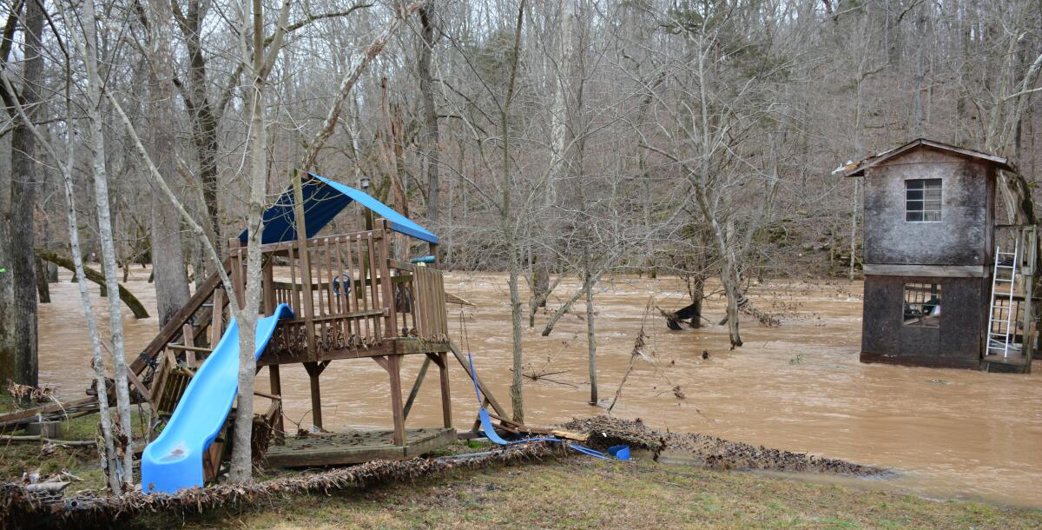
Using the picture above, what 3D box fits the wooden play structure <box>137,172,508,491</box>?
[{"bbox_3d":[-2.209,0.508,9.874,2.450,3.400,4.000,-3,-2,14],"label":"wooden play structure"}]

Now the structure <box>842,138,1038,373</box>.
[{"bbox_3d":[9.640,-0.191,19.837,3.720,5.180,3.000,1,2,34],"label":"structure"}]

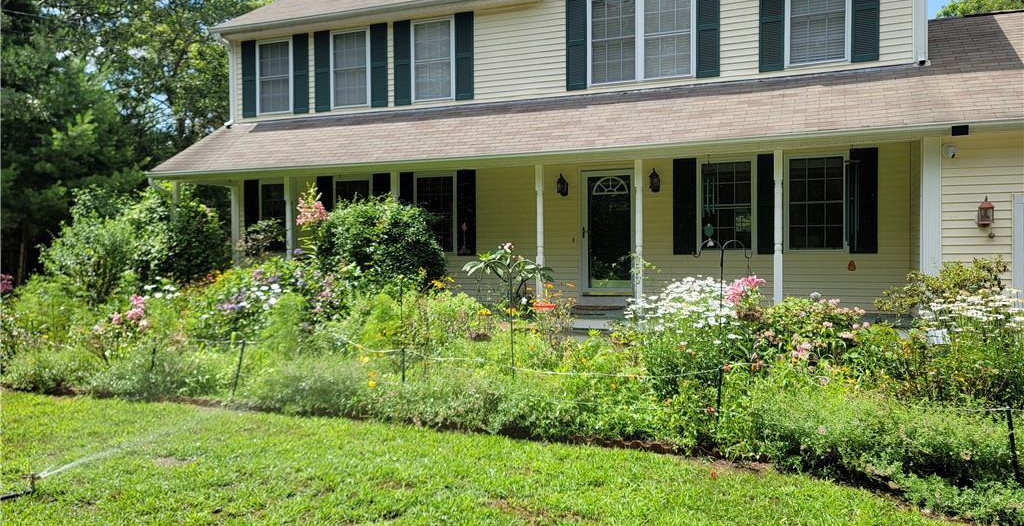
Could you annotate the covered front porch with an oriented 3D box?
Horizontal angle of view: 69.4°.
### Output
[{"bbox_3d":[-0.331,-0.371,11.924,12.150,2.650,2.020,0,1,21],"label":"covered front porch"}]

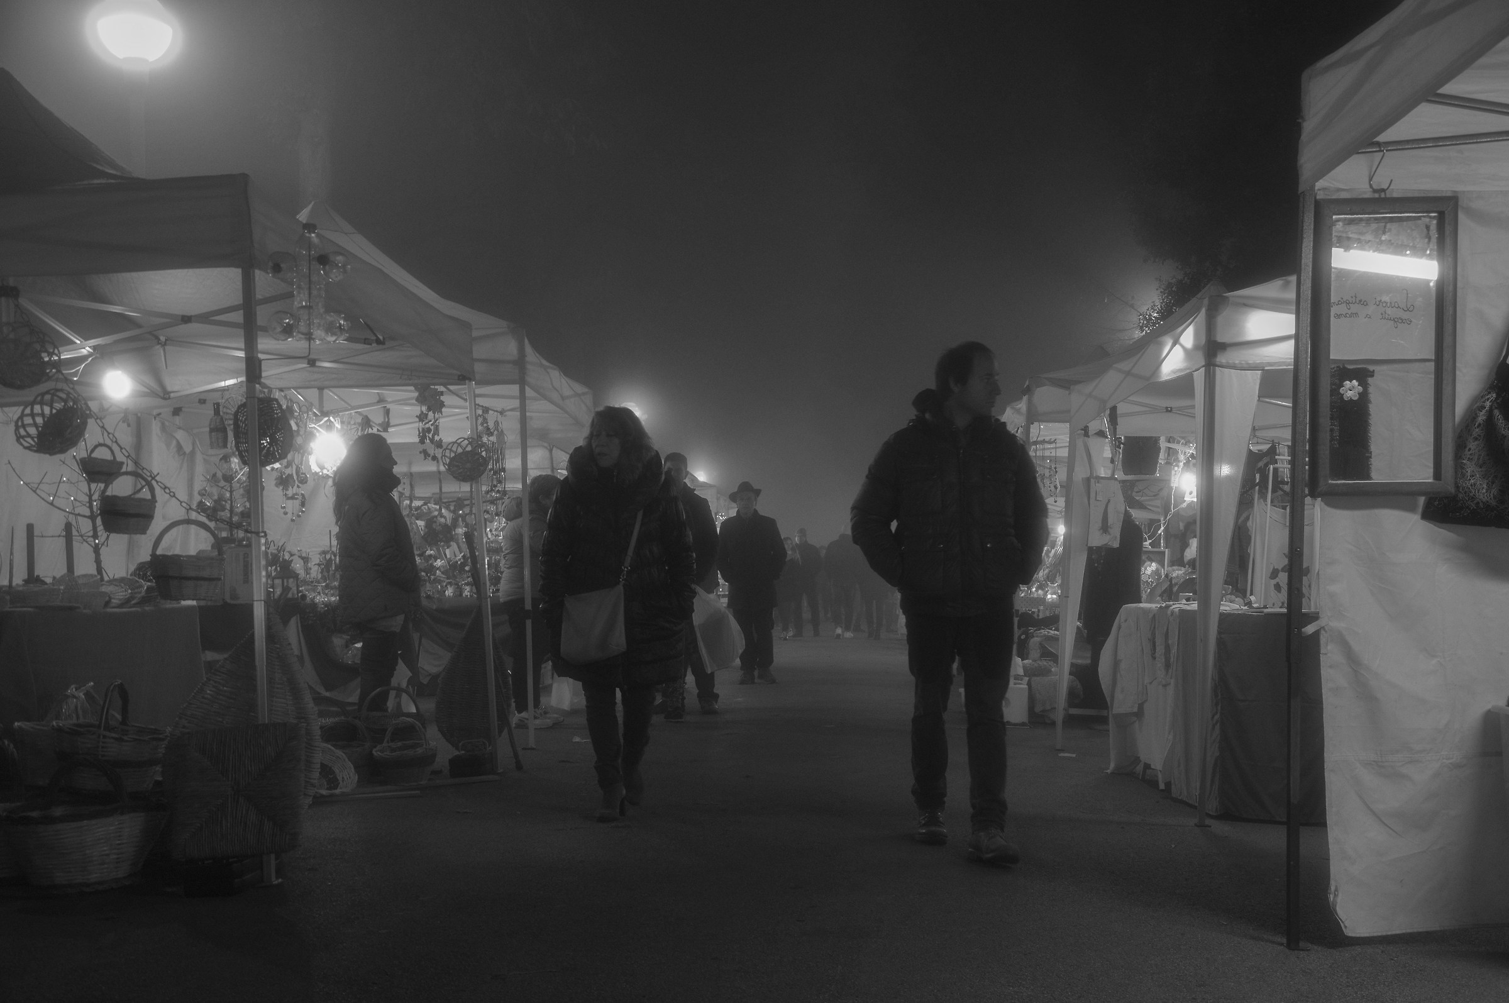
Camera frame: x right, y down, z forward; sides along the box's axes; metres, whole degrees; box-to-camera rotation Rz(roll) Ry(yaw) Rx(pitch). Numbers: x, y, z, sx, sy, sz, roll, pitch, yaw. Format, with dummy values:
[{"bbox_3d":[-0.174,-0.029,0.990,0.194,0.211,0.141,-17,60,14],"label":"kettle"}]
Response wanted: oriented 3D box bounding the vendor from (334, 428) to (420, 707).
[{"bbox_3d":[-1.943,0.493,8.386,0.440,1.720,0.500,0,-3,-6],"label":"vendor"}]

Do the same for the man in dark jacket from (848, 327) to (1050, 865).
[{"bbox_3d":[0.691,0.340,5.750,0.640,1.790,0.550,0,-3,-3],"label":"man in dark jacket"}]

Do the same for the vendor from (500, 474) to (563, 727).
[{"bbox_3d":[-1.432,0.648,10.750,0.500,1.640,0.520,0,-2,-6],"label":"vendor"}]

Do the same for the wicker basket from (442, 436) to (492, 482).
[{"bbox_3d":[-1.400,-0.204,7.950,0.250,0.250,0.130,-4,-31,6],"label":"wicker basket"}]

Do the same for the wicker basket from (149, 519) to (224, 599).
[{"bbox_3d":[-1.915,0.196,5.497,0.240,0.270,0.180,1,-3,-14],"label":"wicker basket"}]

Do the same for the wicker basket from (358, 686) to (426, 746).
[{"bbox_3d":[-1.800,1.131,8.106,0.320,0.420,0.260,0,-3,-9],"label":"wicker basket"}]

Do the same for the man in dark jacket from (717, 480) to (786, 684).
[{"bbox_3d":[-0.027,0.731,14.900,0.610,1.820,0.400,0,-2,0],"label":"man in dark jacket"}]

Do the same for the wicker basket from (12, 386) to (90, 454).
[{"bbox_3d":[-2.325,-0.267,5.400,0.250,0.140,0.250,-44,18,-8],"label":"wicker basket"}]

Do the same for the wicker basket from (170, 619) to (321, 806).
[{"bbox_3d":[-1.733,0.769,5.550,0.520,0.820,0.240,-1,7,-6],"label":"wicker basket"}]

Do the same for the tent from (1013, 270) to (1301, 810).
[{"bbox_3d":[3.200,-0.024,7.810,2.900,2.700,2.900,0,-3,0],"label":"tent"}]

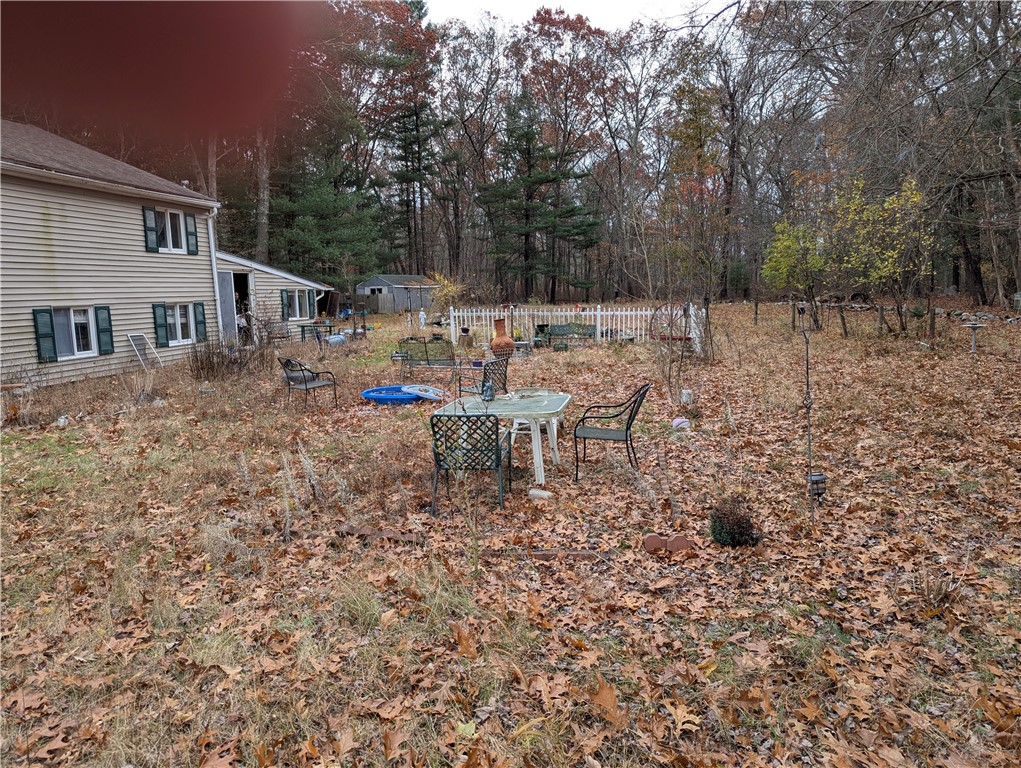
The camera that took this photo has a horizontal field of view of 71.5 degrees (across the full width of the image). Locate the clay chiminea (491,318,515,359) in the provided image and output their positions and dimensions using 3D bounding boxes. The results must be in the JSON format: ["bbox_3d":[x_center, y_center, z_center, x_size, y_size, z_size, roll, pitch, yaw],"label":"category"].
[{"bbox_3d":[-0.191,-0.972,16.420,0.550,1.030,0.540,-2,8,0],"label":"clay chiminea"}]

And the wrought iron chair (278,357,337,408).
[{"bbox_3d":[-3.362,-0.013,11.744,0.710,0.870,0.610,-9,11,-43],"label":"wrought iron chair"}]

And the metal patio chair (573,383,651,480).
[{"bbox_3d":[1.045,0.465,7.127,0.710,0.885,0.610,0,8,14],"label":"metal patio chair"}]

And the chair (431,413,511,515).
[{"bbox_3d":[-0.338,0.639,6.284,0.610,0.865,0.610,-1,8,7],"label":"chair"}]

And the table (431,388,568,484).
[{"bbox_3d":[-0.022,0.563,7.264,1.200,0.720,1.060,-1,8,8],"label":"table"}]

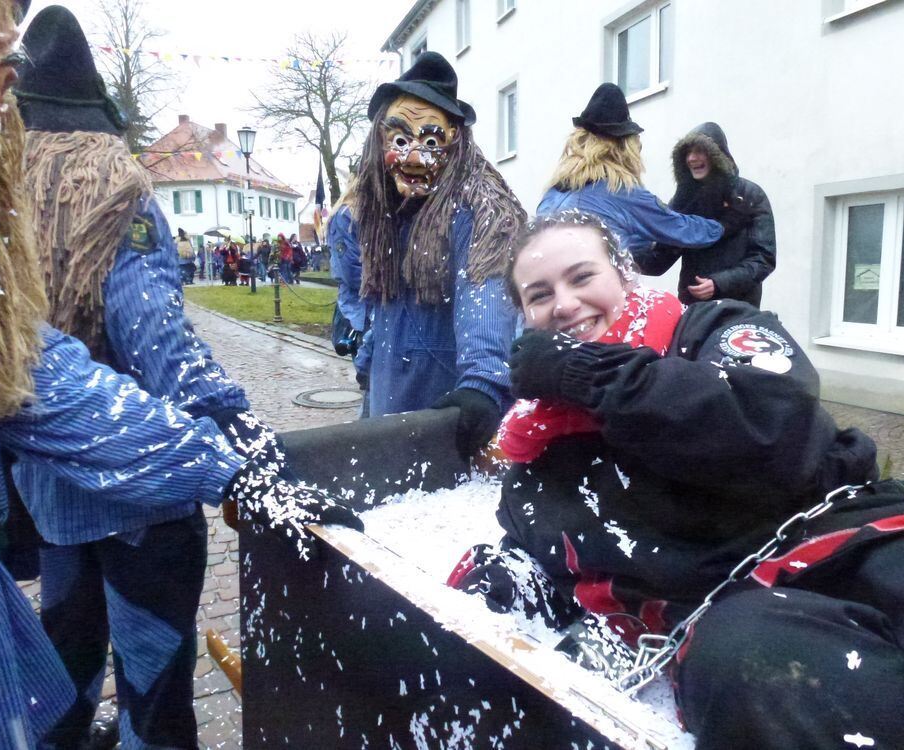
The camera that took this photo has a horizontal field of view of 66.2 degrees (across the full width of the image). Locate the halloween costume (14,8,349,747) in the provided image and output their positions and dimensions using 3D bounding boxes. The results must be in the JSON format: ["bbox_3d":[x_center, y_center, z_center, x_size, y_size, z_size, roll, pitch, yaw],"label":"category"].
[{"bbox_3d":[-0.728,0.123,1.769,0.580,1.911,0.580,1,9,14],"label":"halloween costume"}]

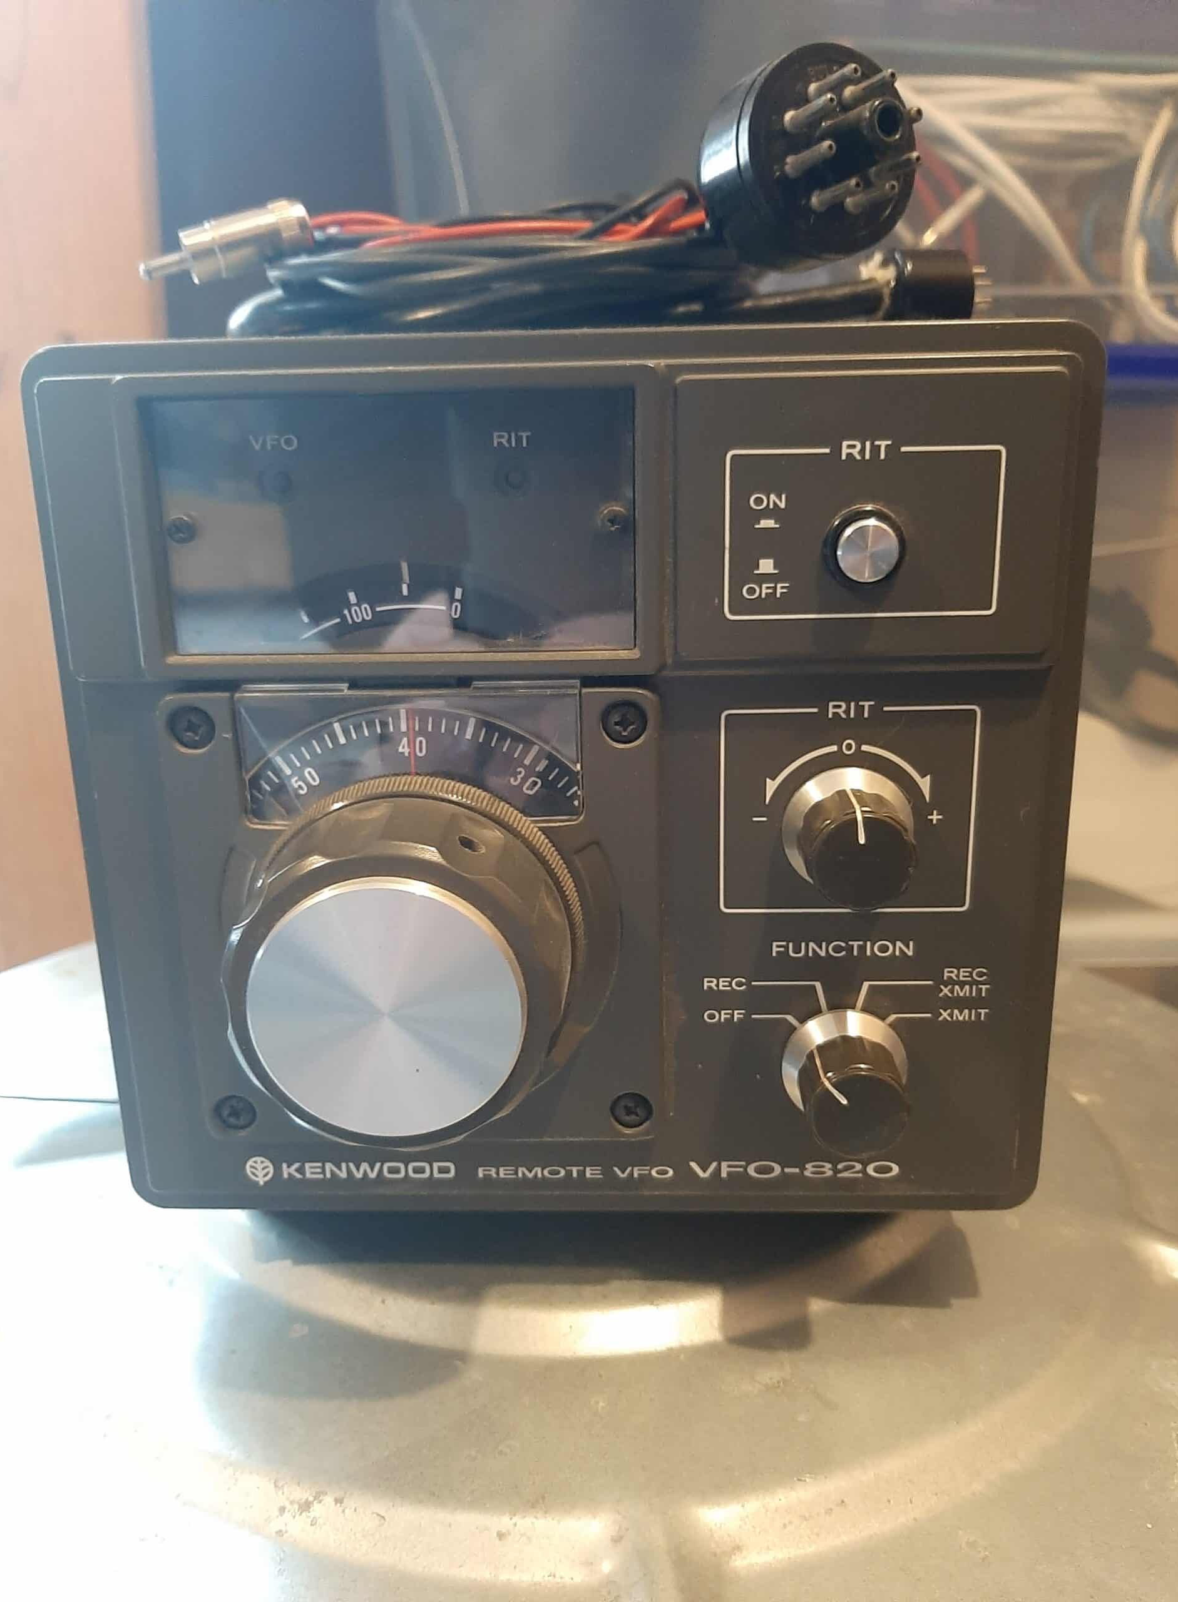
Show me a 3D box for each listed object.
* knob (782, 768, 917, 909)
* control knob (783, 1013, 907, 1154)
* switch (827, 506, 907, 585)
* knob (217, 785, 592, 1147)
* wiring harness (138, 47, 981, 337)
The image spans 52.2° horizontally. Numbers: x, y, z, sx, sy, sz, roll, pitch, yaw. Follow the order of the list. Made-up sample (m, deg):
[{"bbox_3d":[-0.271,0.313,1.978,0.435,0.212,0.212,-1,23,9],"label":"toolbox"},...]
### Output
[{"bbox_3d":[0.043,0.007,0.192,0.022,0.022,0.018,-1,15,2],"label":"knob"},{"bbox_3d":[0.044,0.048,0.203,0.022,0.022,0.018,-1,15,2],"label":"control knob"},{"bbox_3d":[0.042,-0.039,0.183,0.013,0.013,0.006,-1,15,2],"label":"switch"},{"bbox_3d":[-0.030,0.026,0.192,0.056,0.056,0.033,-1,15,2],"label":"knob"},{"bbox_3d":[-0.002,-0.106,0.229,0.150,0.048,0.088,-1,15,2],"label":"wiring harness"}]

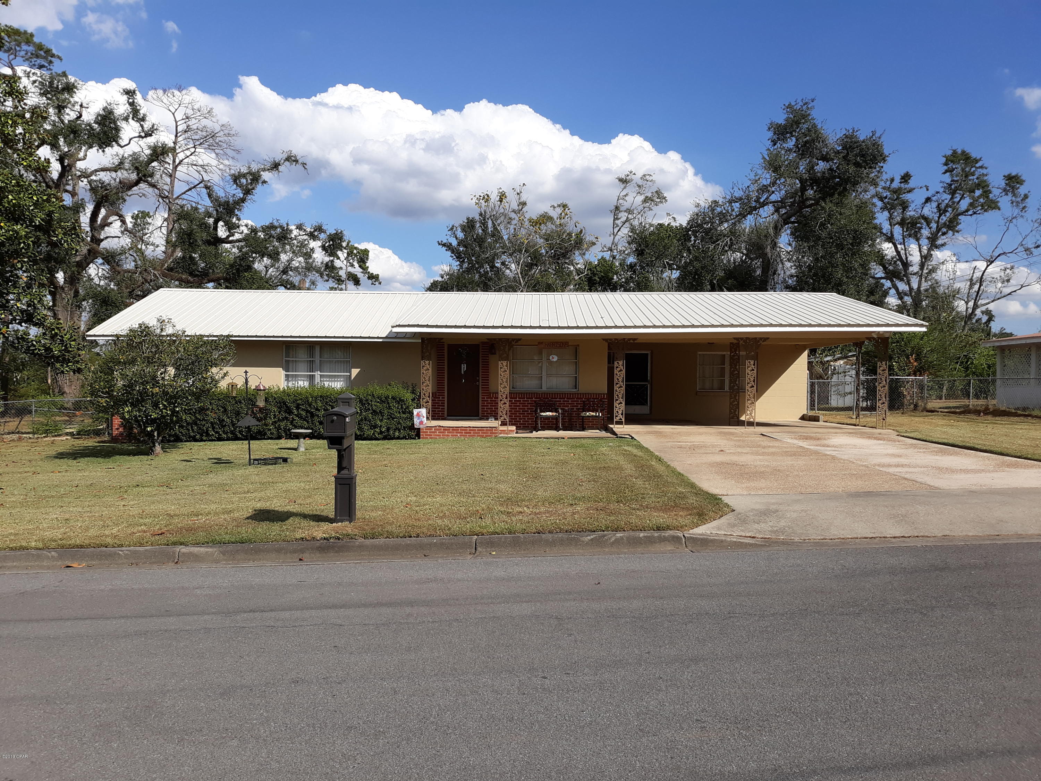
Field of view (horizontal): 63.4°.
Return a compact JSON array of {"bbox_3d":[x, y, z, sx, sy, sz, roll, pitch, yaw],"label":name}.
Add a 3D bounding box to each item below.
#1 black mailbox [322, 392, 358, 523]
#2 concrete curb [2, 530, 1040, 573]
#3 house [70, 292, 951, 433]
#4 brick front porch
[{"bbox_3d":[-1.885,0.708,8.820,0.255,1.390,0.560,0,0,-1],"label":"black mailbox"},{"bbox_3d":[0.560,1.501,8.200,10.600,0.170,0.350,0,0,-10],"label":"concrete curb"},{"bbox_3d":[-0.850,-0.972,25.400,21.200,4.300,10.600,0,0,1],"label":"house"},{"bbox_3d":[-1.330,1.014,21.700,2.400,0.400,1.700,0,0,1],"label":"brick front porch"}]

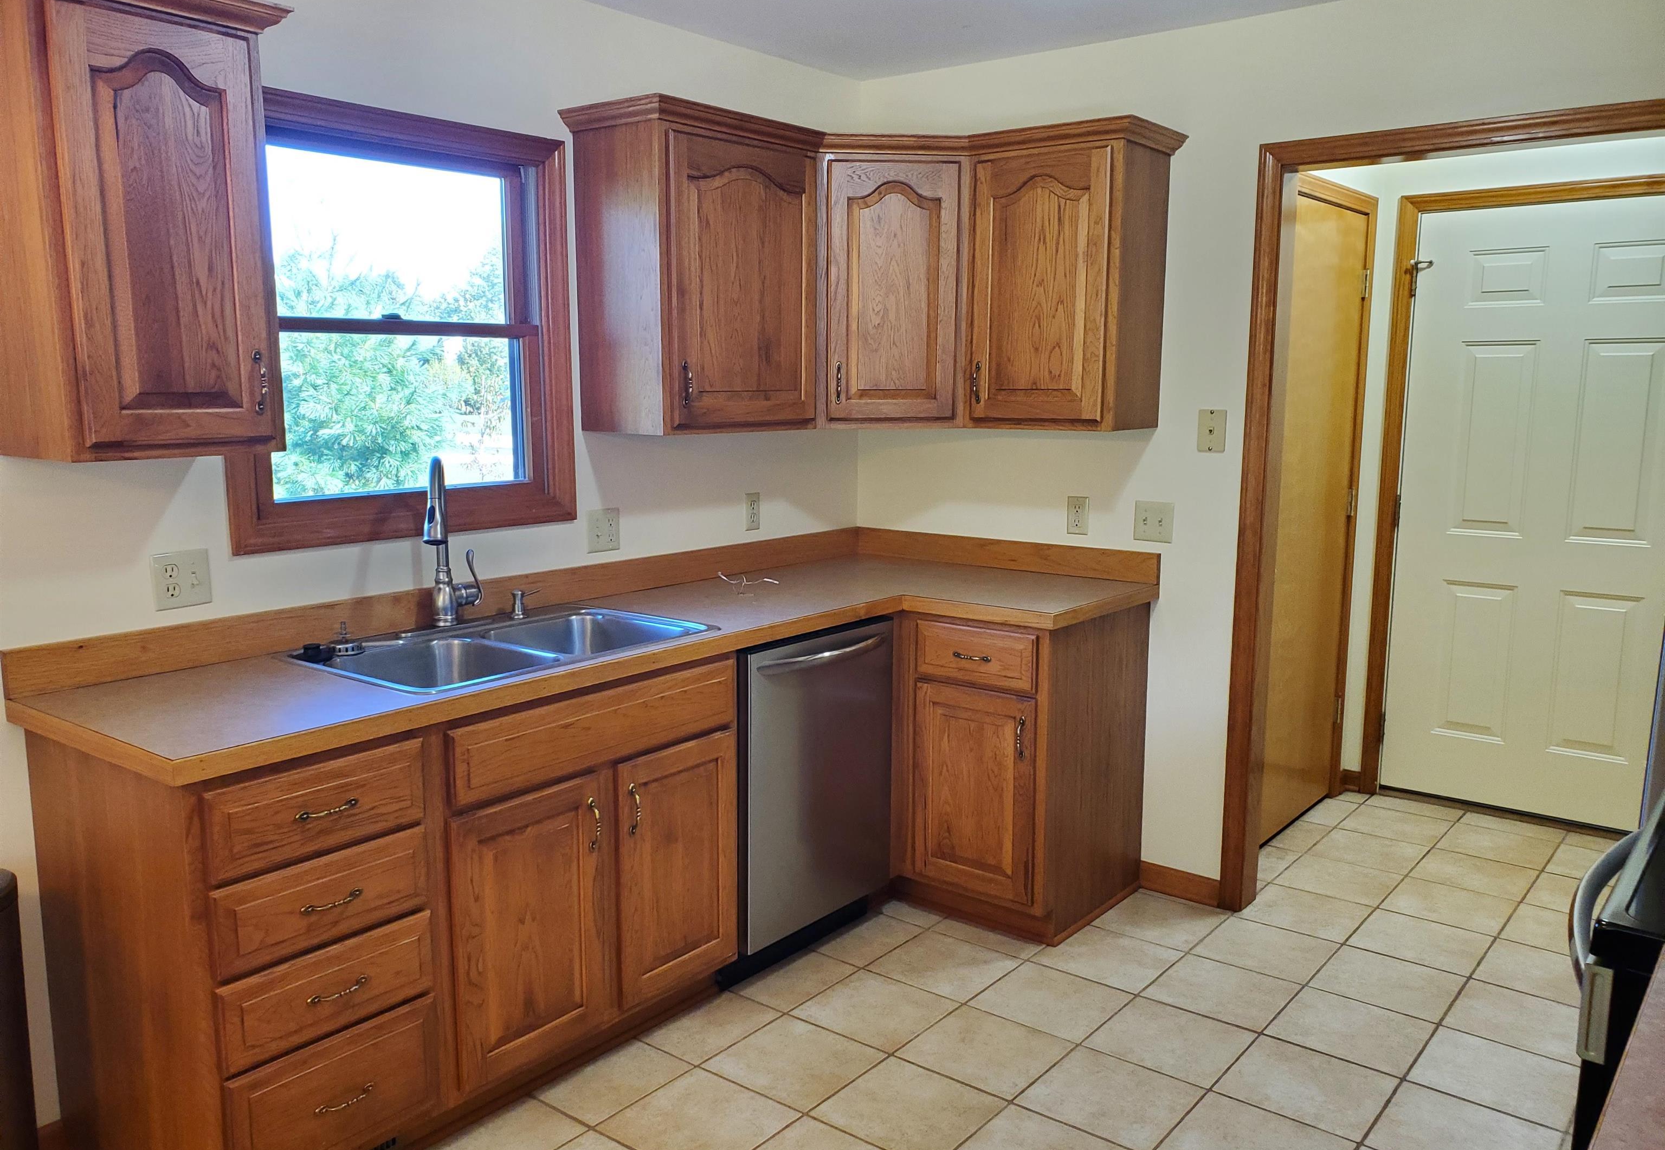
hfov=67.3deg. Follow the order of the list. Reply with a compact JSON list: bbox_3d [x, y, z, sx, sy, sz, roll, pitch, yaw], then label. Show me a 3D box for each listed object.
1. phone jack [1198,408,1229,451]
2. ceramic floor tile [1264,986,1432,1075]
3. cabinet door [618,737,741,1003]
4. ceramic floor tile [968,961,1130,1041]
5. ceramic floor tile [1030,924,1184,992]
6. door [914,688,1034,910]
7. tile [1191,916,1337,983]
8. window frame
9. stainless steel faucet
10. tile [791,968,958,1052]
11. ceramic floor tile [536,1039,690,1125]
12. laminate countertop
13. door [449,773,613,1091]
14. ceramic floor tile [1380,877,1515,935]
[{"bbox_3d":[1.032,-0.390,3.407,0.078,0.116,0.013,6,10,38],"label":"phone jack"},{"bbox_3d":[1.195,1.054,2.885,0.295,0.010,0.295,6,10,38],"label":"ceramic floor tile"},{"bbox_3d":[-0.351,0.661,2.844,0.022,0.558,0.367,6,11,39],"label":"cabinet door"},{"bbox_3d":[0.530,1.034,3.028,0.295,0.010,0.295,6,10,38],"label":"ceramic floor tile"},{"bbox_3d":[0.730,1.012,3.296,0.293,0.010,0.297,6,11,39],"label":"ceramic floor tile"},{"bbox_3d":[0.395,0.592,3.458,0.382,0.568,0.025,7,11,38],"label":"door"},{"bbox_3d":[1.164,1.004,3.347,0.304,0.010,0.298,6,10,38],"label":"tile"},{"bbox_3d":[-0.999,-0.573,2.925,0.081,0.963,0.914,6,11,39],"label":"window frame"},{"bbox_3d":[-0.869,-0.068,2.861,0.123,0.402,0.265,-3,9,-15],"label":"stainless steel faucet"},{"bbox_3d":[0.106,1.056,3.028,0.303,0.010,0.297,6,11,39],"label":"tile"},{"bbox_3d":[-0.468,1.086,2.678,0.194,0.010,0.295,6,10,38],"label":"ceramic floor tile"},{"bbox_3d":[-0.290,0.147,2.975,1.113,0.040,2.582,6,10,38],"label":"laminate countertop"},{"bbox_3d":[-0.627,0.722,2.589,0.025,0.564,0.382,7,11,38],"label":"door"},{"bbox_3d":[1.769,0.953,3.583,0.295,0.010,0.295,6,10,38],"label":"ceramic floor tile"}]

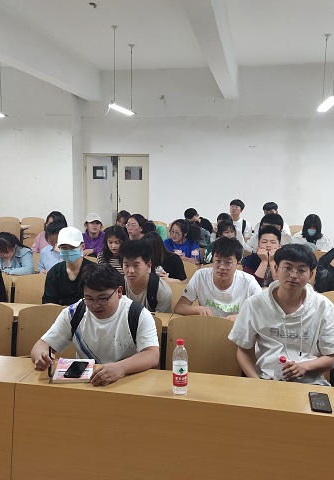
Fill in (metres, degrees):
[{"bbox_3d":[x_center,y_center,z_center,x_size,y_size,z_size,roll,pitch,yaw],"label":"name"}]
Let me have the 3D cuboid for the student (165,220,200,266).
[{"bbox_3d":[0.150,0.392,4.544,0.470,1.220,0.620,4,10,23],"label":"student"}]

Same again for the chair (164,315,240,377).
[{"bbox_3d":[0.183,0.867,2.350,0.450,0.820,0.400,2,9,12],"label":"chair"}]

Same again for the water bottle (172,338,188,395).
[{"bbox_3d":[0.057,0.520,1.743,0.065,0.230,0.065,2,9,12],"label":"water bottle"}]

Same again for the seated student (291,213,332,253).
[{"bbox_3d":[1.671,0.286,5.016,0.480,1.177,0.700,3,9,16],"label":"seated student"}]

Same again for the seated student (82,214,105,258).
[{"bbox_3d":[-0.819,0.332,4.772,0.460,1.250,0.620,1,9,4],"label":"seated student"}]

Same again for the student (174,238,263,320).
[{"bbox_3d":[0.364,0.616,2.911,0.560,1.280,0.660,2,9,12],"label":"student"}]

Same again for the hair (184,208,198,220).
[{"bbox_3d":[0.334,-0.355,6.042,0.210,0.170,0.180,-8,12,-43],"label":"hair"}]

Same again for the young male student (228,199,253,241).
[{"bbox_3d":[0.985,0.084,5.919,0.480,1.294,0.680,5,10,26],"label":"young male student"}]

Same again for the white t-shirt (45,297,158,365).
[{"bbox_3d":[-0.307,0.554,2.245,0.570,0.540,0.400,2,9,12],"label":"white t-shirt"}]

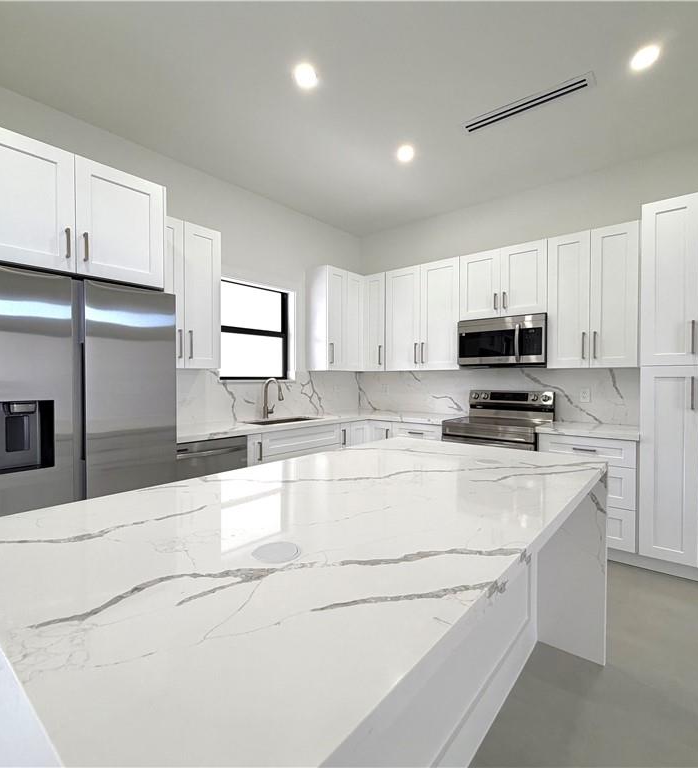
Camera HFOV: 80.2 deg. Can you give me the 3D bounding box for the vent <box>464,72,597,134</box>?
[{"bbox_3d":[1.114,-1.759,2.643,0.790,0.028,0.157,0,1,40],"label":"vent"}]

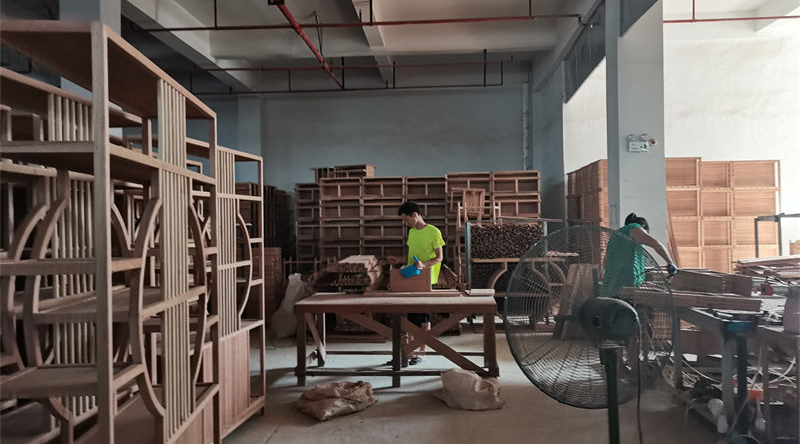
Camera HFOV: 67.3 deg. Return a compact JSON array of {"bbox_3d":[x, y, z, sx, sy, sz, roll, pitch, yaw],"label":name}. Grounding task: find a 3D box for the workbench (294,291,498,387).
[{"bbox_3d":[-0.025,1.085,5.737,1.820,0.750,0.800,-1,0,4],"label":"workbench"}]

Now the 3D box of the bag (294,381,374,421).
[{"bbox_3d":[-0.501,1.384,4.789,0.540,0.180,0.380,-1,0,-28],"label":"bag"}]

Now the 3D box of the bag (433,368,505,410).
[{"bbox_3d":[0.563,1.337,4.909,0.560,0.240,0.450,-1,0,4],"label":"bag"}]

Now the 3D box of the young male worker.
[{"bbox_3d":[0.158,0.624,6.214,0.500,1.660,0.440,-1,0,36],"label":"young male worker"}]

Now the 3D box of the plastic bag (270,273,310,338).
[{"bbox_3d":[-1.416,1.051,7.847,0.460,0.830,0.420,-1,0,5],"label":"plastic bag"}]

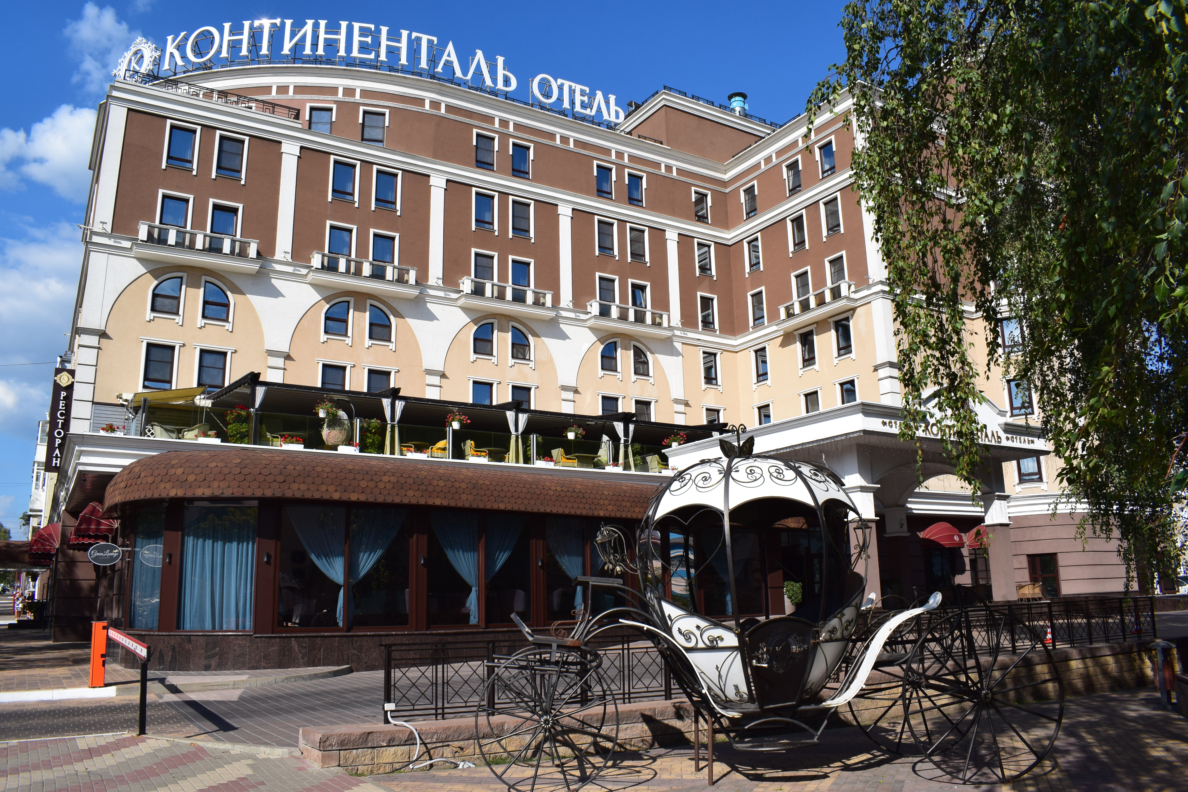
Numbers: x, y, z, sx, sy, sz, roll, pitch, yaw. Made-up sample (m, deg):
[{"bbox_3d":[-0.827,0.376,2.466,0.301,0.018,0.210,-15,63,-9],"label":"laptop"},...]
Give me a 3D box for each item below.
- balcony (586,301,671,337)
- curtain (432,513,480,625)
[{"bbox_3d":[1.908,-4.003,47.452,5.000,1.400,0.800,7,-16,-28],"label":"balcony"},{"bbox_3d":[-4.220,5.200,27.213,1.417,3.371,0.250,7,-16,-30],"label":"curtain"}]

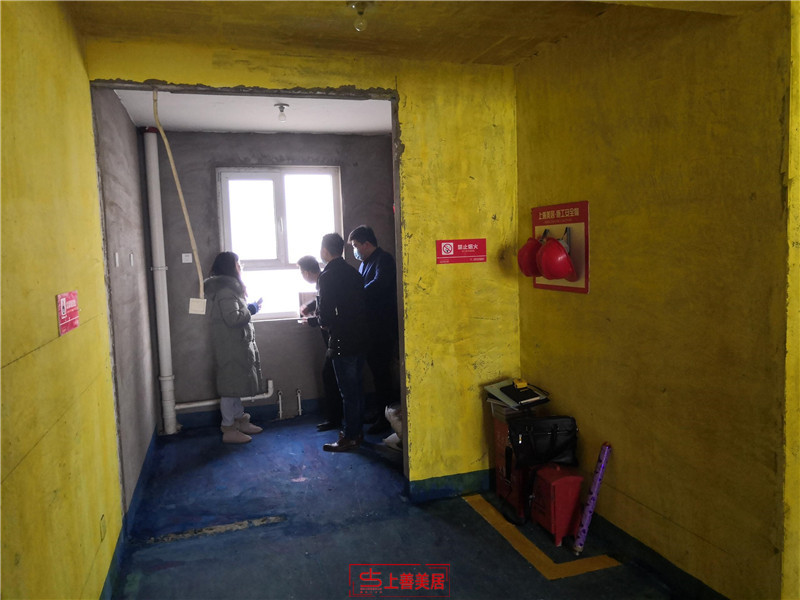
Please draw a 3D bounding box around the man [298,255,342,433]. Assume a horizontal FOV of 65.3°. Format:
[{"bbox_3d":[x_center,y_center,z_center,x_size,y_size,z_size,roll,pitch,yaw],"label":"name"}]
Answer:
[{"bbox_3d":[-0.691,0.392,5.721,0.500,1.600,0.480,-2,5,3],"label":"man"}]

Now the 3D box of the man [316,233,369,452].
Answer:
[{"bbox_3d":[-0.481,0.336,5.215,0.390,1.780,0.500,0,5,25],"label":"man"}]

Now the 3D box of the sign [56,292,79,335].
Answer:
[{"bbox_3d":[-1.308,0.048,2.478,0.012,0.152,0.345,-3,5,-17],"label":"sign"}]

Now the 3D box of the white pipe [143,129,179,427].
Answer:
[{"bbox_3d":[-2.099,-0.146,5.497,0.125,2.678,0.125,-3,4,-16],"label":"white pipe"}]

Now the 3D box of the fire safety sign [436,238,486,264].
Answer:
[{"bbox_3d":[0.401,-0.311,4.004,0.345,0.152,0.012,-3,5,-17],"label":"fire safety sign"}]

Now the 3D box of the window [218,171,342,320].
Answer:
[{"bbox_3d":[-1.086,-0.519,5.890,1.143,1.421,0.120,-3,4,-16],"label":"window"}]

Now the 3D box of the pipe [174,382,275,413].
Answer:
[{"bbox_3d":[-1.611,0.878,5.700,0.871,0.176,0.070,-3,4,-16],"label":"pipe"}]

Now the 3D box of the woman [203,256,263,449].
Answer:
[{"bbox_3d":[-1.384,0.387,5.284,0.460,1.600,0.500,-2,4,-1],"label":"woman"}]

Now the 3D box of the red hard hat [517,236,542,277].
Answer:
[{"bbox_3d":[0.775,-0.216,3.711,0.150,0.275,0.220,-31,12,-13],"label":"red hard hat"}]

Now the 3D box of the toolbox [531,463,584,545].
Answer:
[{"bbox_3d":[0.886,1.127,3.512,0.200,0.390,0.270,-3,5,-17],"label":"toolbox"}]

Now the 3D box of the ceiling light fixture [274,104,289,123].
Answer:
[{"bbox_3d":[-0.893,-1.419,4.731,0.108,0.135,0.108,-3,4,-16],"label":"ceiling light fixture"}]

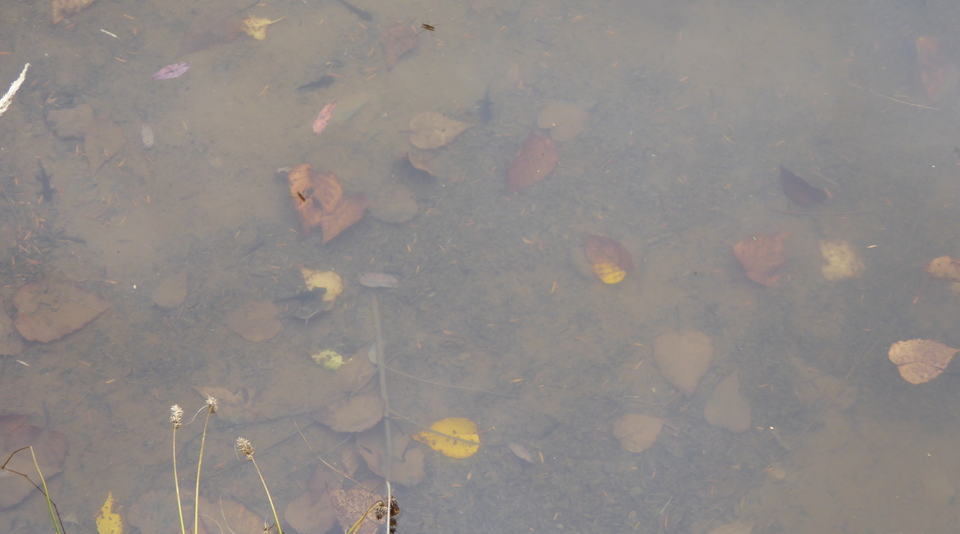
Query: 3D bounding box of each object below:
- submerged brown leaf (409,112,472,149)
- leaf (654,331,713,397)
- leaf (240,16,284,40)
[{"bbox_3d":[-0.044,-0.162,2.571,0.076,0.008,0.058,-7,52,-5],"label":"submerged brown leaf"},{"bbox_3d":[0.216,0.100,2.305,0.060,0.010,0.087,-2,50,-2],"label":"leaf"},{"bbox_3d":[-0.261,-0.293,2.671,0.057,0.012,0.043,-13,53,-10],"label":"leaf"}]

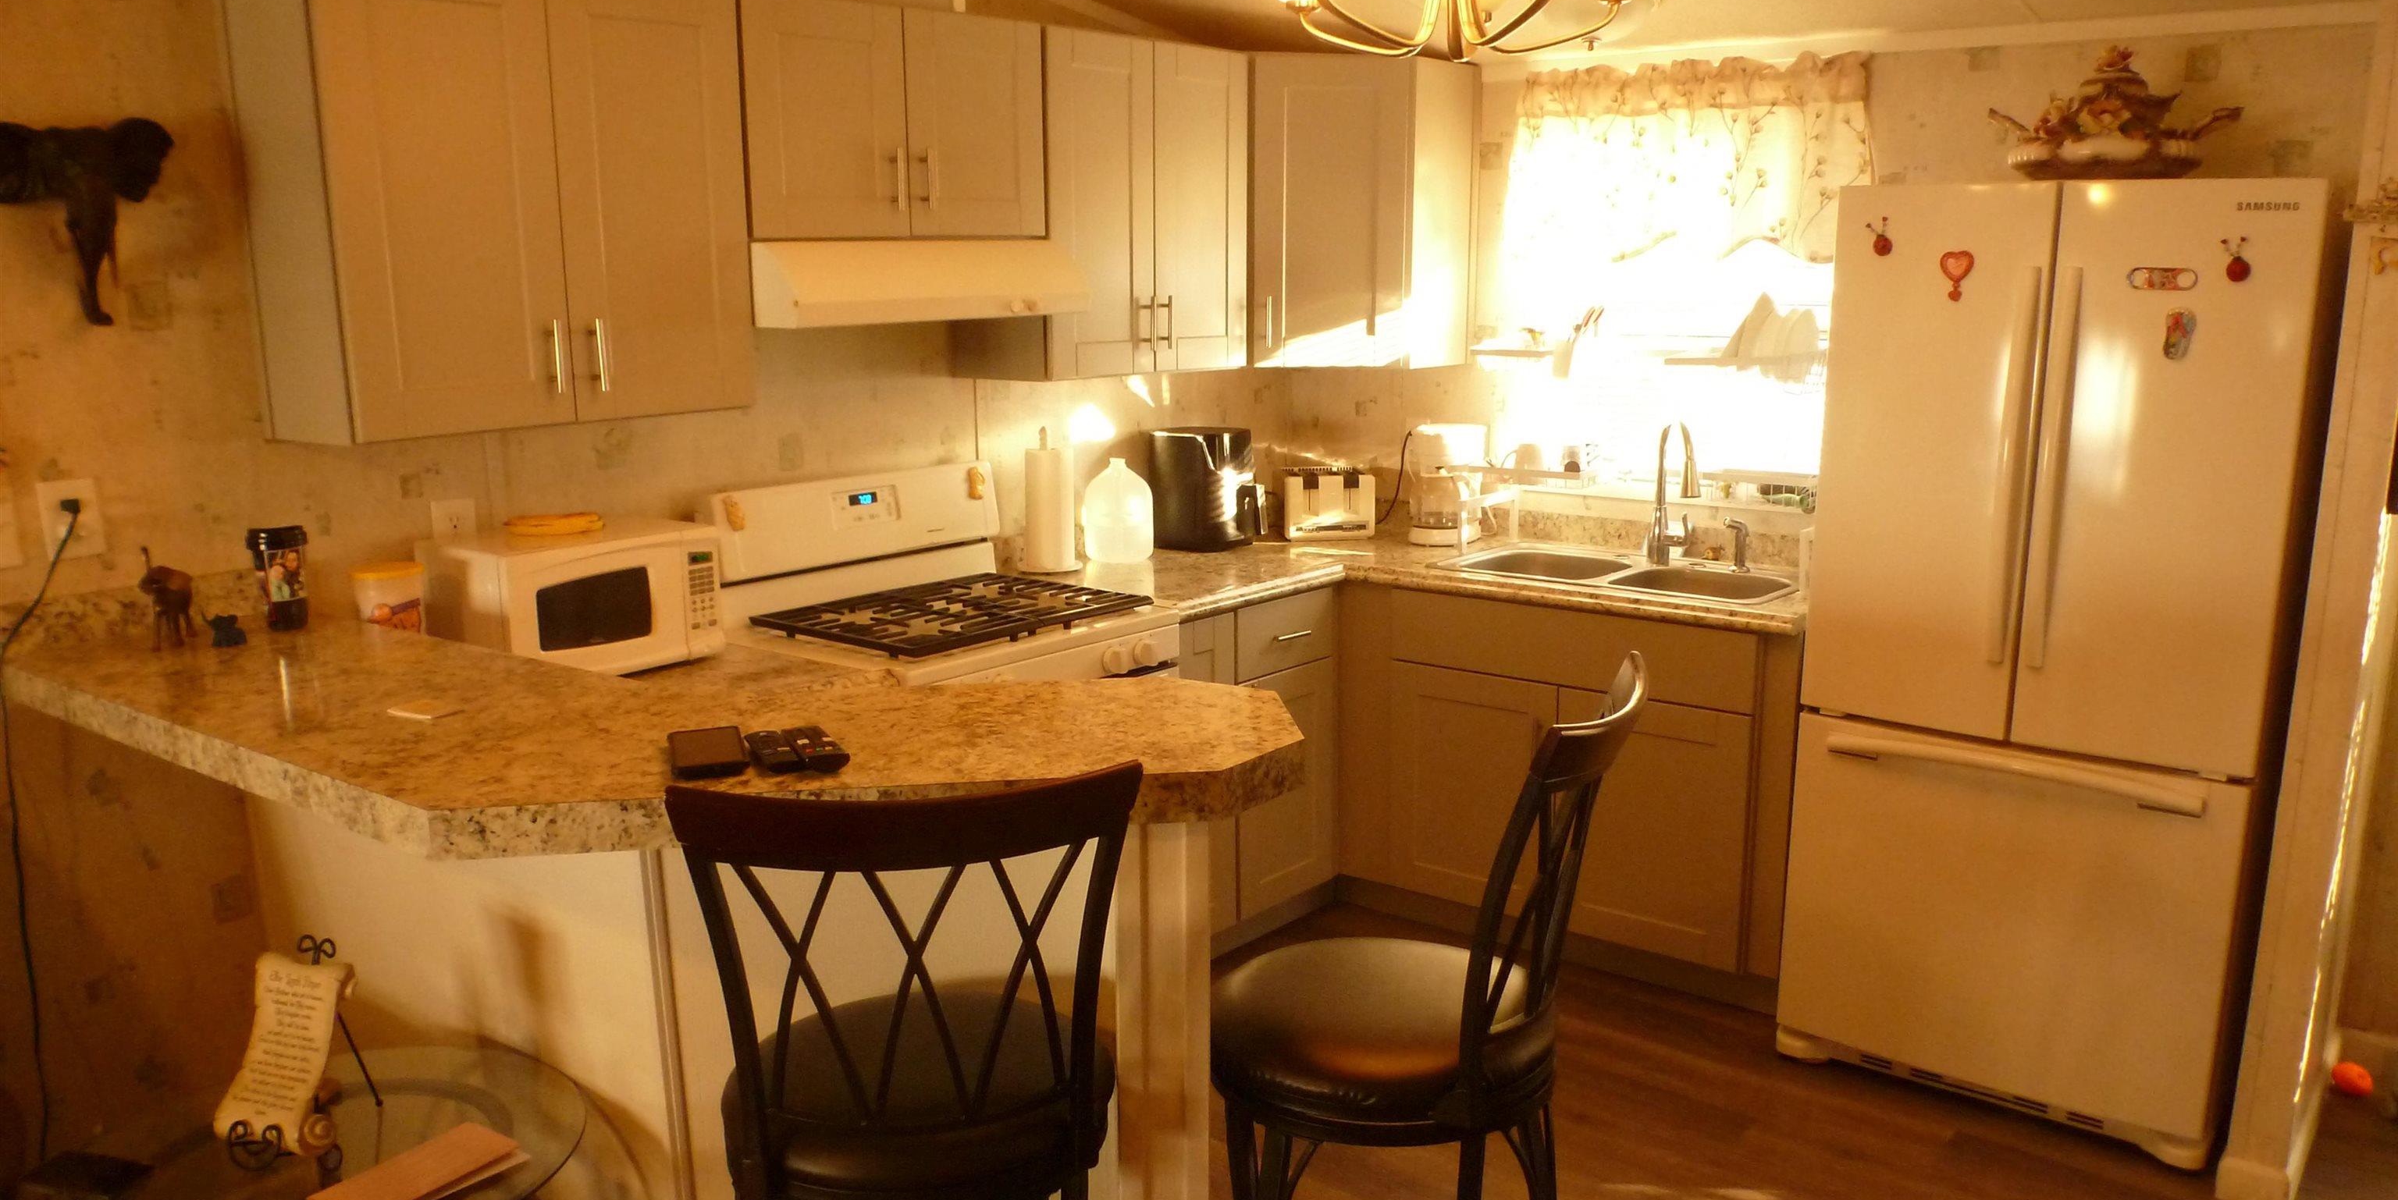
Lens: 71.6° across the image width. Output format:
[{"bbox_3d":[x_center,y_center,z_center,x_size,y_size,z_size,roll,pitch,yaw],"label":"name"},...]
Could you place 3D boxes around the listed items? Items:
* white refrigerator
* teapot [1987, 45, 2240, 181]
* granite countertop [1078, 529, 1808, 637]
[{"bbox_3d":[1.735,0.084,3.381,0.795,1.806,0.747,9,15,37],"label":"white refrigerator"},{"bbox_3d":[1.725,-0.910,3.136,0.434,0.268,0.253,9,15,37],"label":"teapot"},{"bbox_3d":[0.535,-0.038,3.904,1.767,0.045,1.280,9,15,39],"label":"granite countertop"}]

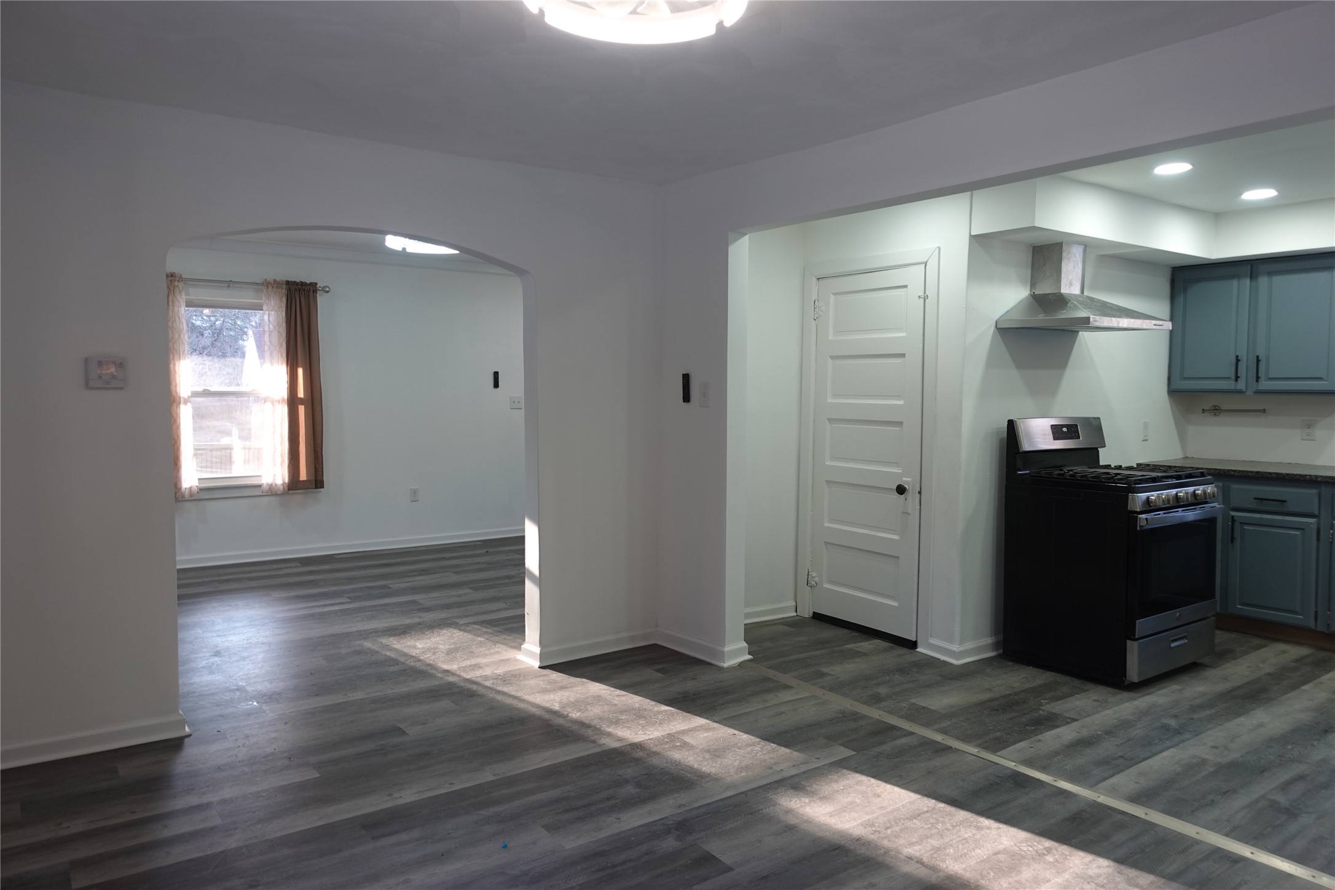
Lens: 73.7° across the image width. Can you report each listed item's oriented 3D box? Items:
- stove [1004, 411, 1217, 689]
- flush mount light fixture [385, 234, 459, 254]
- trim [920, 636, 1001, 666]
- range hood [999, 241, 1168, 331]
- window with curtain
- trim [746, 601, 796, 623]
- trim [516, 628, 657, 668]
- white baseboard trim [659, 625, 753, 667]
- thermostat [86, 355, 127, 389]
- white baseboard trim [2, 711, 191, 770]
[{"bbox_3d":[2.230,0.482,4.439,0.757,1.203,0.725,-3,5,-36],"label":"stove"},{"bbox_3d":[-1.523,-1.340,5.683,0.500,0.165,0.500,-3,5,-36],"label":"flush mount light fixture"},{"bbox_3d":[1.497,1.026,4.596,0.330,0.090,0.280,-3,5,-36],"label":"trim"},{"bbox_3d":[2.098,-0.796,4.457,0.765,0.440,0.481,-3,5,-36],"label":"range hood"},{"bbox_3d":[-3.187,-0.422,6.618,1.220,1.640,0.130,-3,5,-36],"label":"window with curtain"},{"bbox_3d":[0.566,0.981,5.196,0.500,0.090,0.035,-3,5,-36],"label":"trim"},{"bbox_3d":[-0.402,1.017,4.595,0.715,0.090,0.205,-3,5,-36],"label":"trim"},{"bbox_3d":[0.198,1.020,4.589,0.242,0.090,0.515,-3,5,-36],"label":"white baseboard trim"},{"bbox_3d":[-2.051,-0.265,3.259,0.128,0.114,0.035,-3,5,-36],"label":"thermostat"},{"bbox_3d":[-2.178,1.099,3.282,0.745,0.090,0.040,-2,5,-33],"label":"white baseboard trim"}]

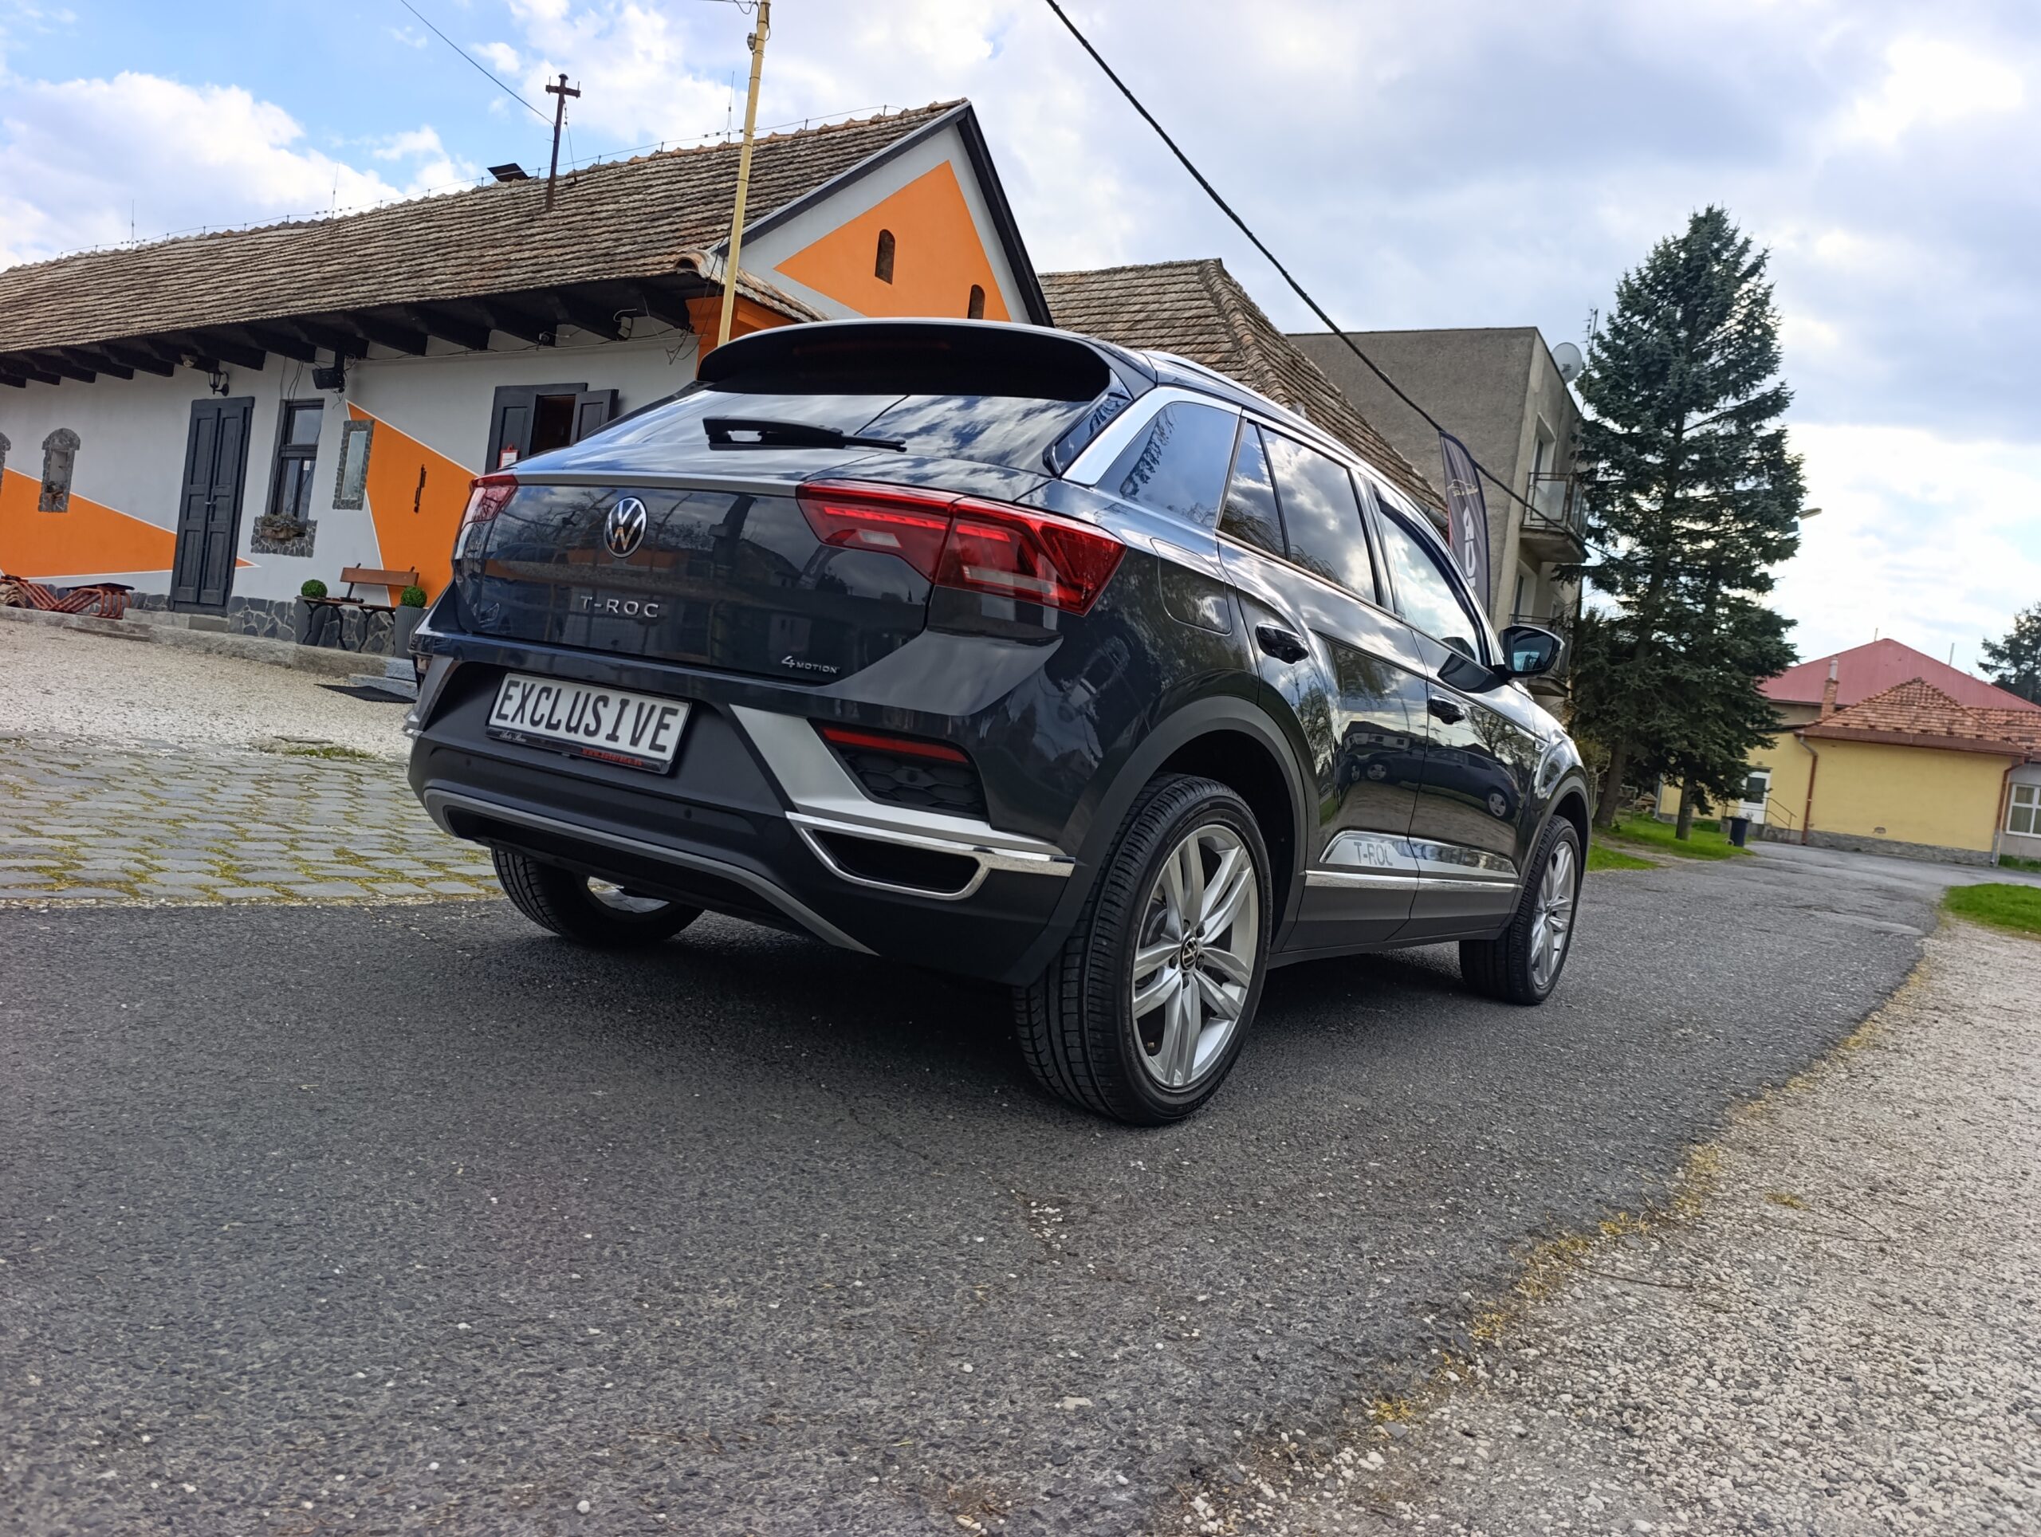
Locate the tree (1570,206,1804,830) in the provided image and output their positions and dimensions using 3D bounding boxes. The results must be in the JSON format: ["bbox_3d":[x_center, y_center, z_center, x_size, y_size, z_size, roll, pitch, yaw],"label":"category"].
[{"bbox_3d":[15.356,-5.800,31.858,5.500,14.700,5.500,8,1,24],"label":"tree"}]

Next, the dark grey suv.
[{"bbox_3d":[0.440,-0.144,4.084,1.880,1.573,4.234,9,2,35],"label":"dark grey suv"}]

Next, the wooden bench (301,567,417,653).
[{"bbox_3d":[-5.991,-1.468,12.344,1.200,0.820,0.520,8,1,32],"label":"wooden bench"}]

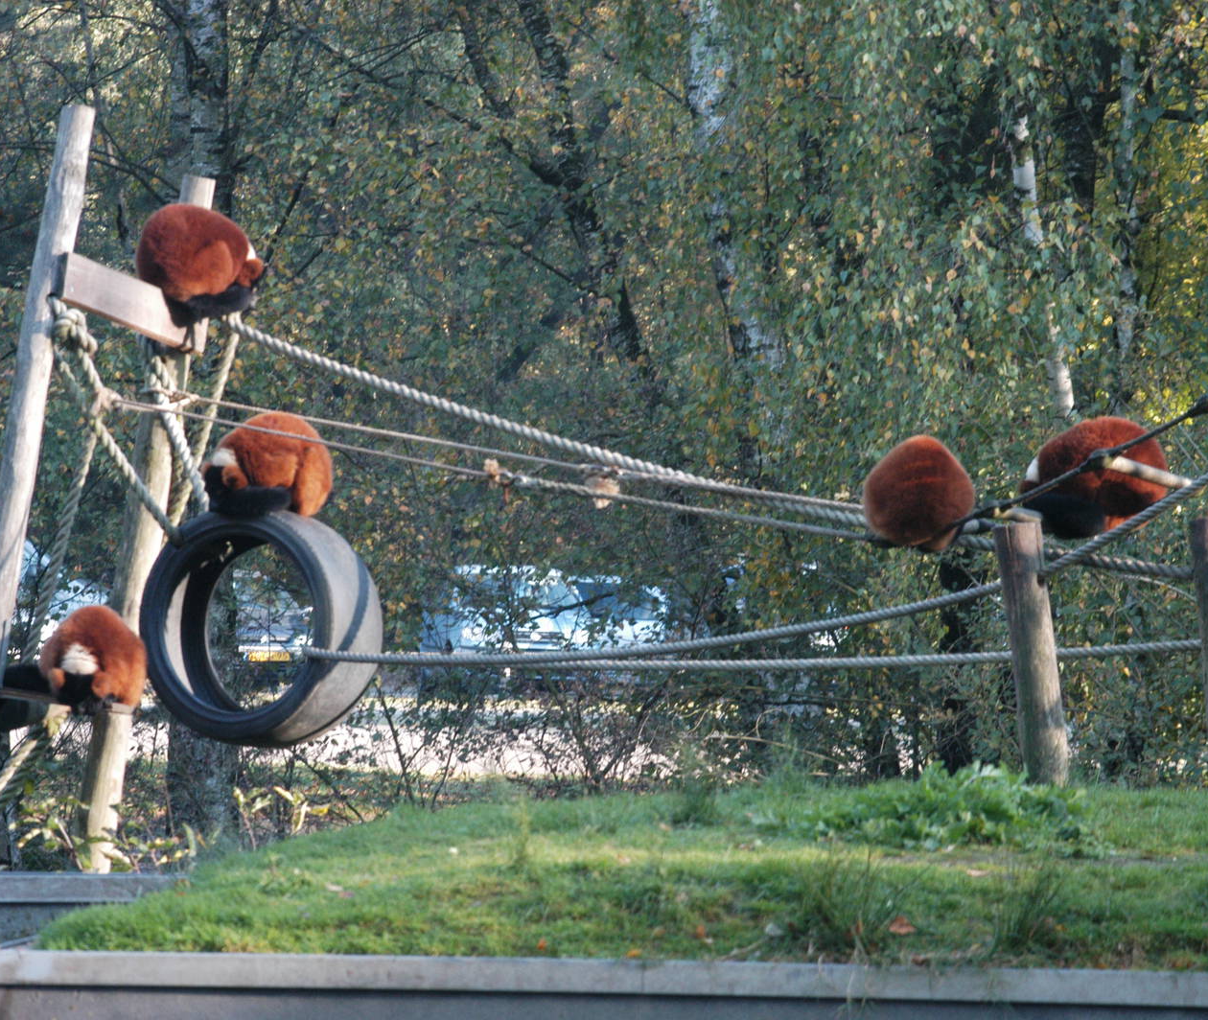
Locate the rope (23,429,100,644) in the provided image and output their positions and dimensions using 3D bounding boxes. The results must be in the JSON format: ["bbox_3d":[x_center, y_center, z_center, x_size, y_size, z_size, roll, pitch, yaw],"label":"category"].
[{"bbox_3d":[-1.448,0.071,22.910,0.036,0.602,0.036,9,14,-37],"label":"rope"}]

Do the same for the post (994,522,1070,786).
[{"bbox_3d":[1.166,0.411,23.400,0.125,0.760,0.125,-6,0,0],"label":"post"}]

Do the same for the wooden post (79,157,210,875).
[{"bbox_3d":[-1.233,0.044,23.250,0.097,1.895,0.097,8,0,34],"label":"wooden post"}]

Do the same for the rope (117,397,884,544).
[{"bbox_3d":[-0.287,-0.098,23.450,2.140,0.060,0.040,10,0,0],"label":"rope"}]

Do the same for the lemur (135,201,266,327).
[{"bbox_3d":[-1.119,-0.676,23.900,0.360,0.350,0.280,1,-1,-6],"label":"lemur"}]

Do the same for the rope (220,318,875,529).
[{"bbox_3d":[-0.157,-0.213,22.775,1.985,0.085,0.040,17,7,25],"label":"rope"}]

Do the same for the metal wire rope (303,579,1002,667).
[{"bbox_3d":[0.134,0.335,23.500,1.920,0.120,0.050,-6,0,0],"label":"metal wire rope"}]

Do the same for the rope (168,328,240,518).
[{"bbox_3d":[-1.079,-0.233,23.250,0.036,0.548,0.036,11,13,-36],"label":"rope"}]

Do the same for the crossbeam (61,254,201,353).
[{"bbox_3d":[-1.265,-0.554,23.000,0.042,0.118,0.610,1,-12,36],"label":"crossbeam"}]

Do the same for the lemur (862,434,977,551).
[{"bbox_3d":[0.815,-0.045,22.200,0.285,0.300,0.320,0,-1,12],"label":"lemur"}]

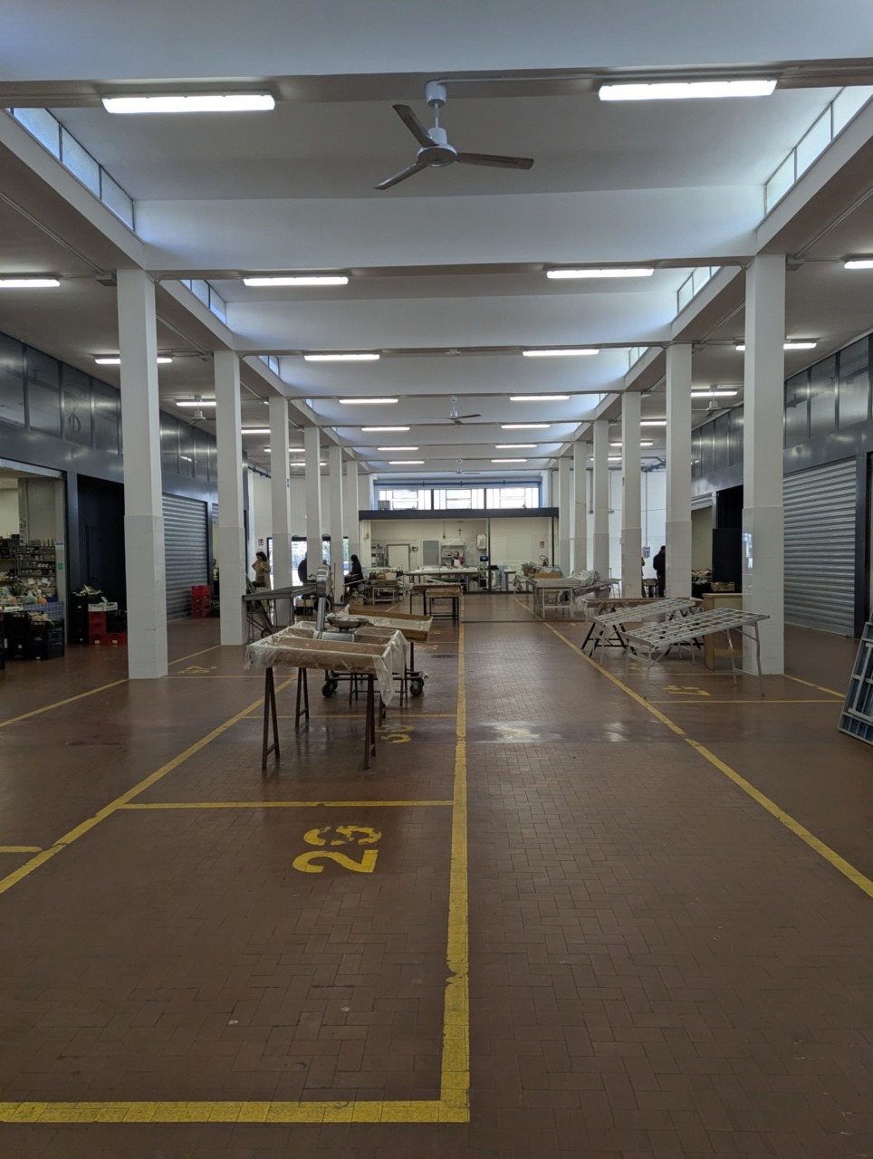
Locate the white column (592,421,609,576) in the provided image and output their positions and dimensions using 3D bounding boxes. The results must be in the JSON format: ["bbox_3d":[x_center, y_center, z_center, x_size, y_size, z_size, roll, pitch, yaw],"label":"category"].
[{"bbox_3d":[4.343,-1.652,21.182,0.365,4.951,0.345,-1,2,2],"label":"white column"}]

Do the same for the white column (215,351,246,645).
[{"bbox_3d":[-3.455,-1.340,13.581,0.341,4.872,0.368,-1,2,2],"label":"white column"}]

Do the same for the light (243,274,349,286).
[{"bbox_3d":[-1.694,-3.613,9.711,1.270,0.100,0.130,-1,2,2],"label":"light"}]

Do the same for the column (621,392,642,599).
[{"bbox_3d":[4.153,-1.522,17.120,0.341,4.872,0.368,-1,2,2],"label":"column"}]

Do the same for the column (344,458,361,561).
[{"bbox_3d":[-3.007,-1.773,29.064,0.365,4.951,0.345,-1,2,2],"label":"column"}]

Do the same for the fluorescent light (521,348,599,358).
[{"bbox_3d":[2.086,-3.825,13.533,1.270,0.095,0.115,-1,2,2],"label":"fluorescent light"}]

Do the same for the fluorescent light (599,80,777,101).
[{"bbox_3d":[1.843,-3.588,5.904,1.270,0.095,0.115,-1,2,2],"label":"fluorescent light"}]

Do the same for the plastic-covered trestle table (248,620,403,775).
[{"bbox_3d":[-0.791,0.857,6.476,1.000,0.860,2.060,-1,2,0],"label":"plastic-covered trestle table"}]

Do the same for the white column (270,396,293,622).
[{"bbox_3d":[-3.330,-1.441,17.334,0.341,4.872,0.368,-1,2,2],"label":"white column"}]

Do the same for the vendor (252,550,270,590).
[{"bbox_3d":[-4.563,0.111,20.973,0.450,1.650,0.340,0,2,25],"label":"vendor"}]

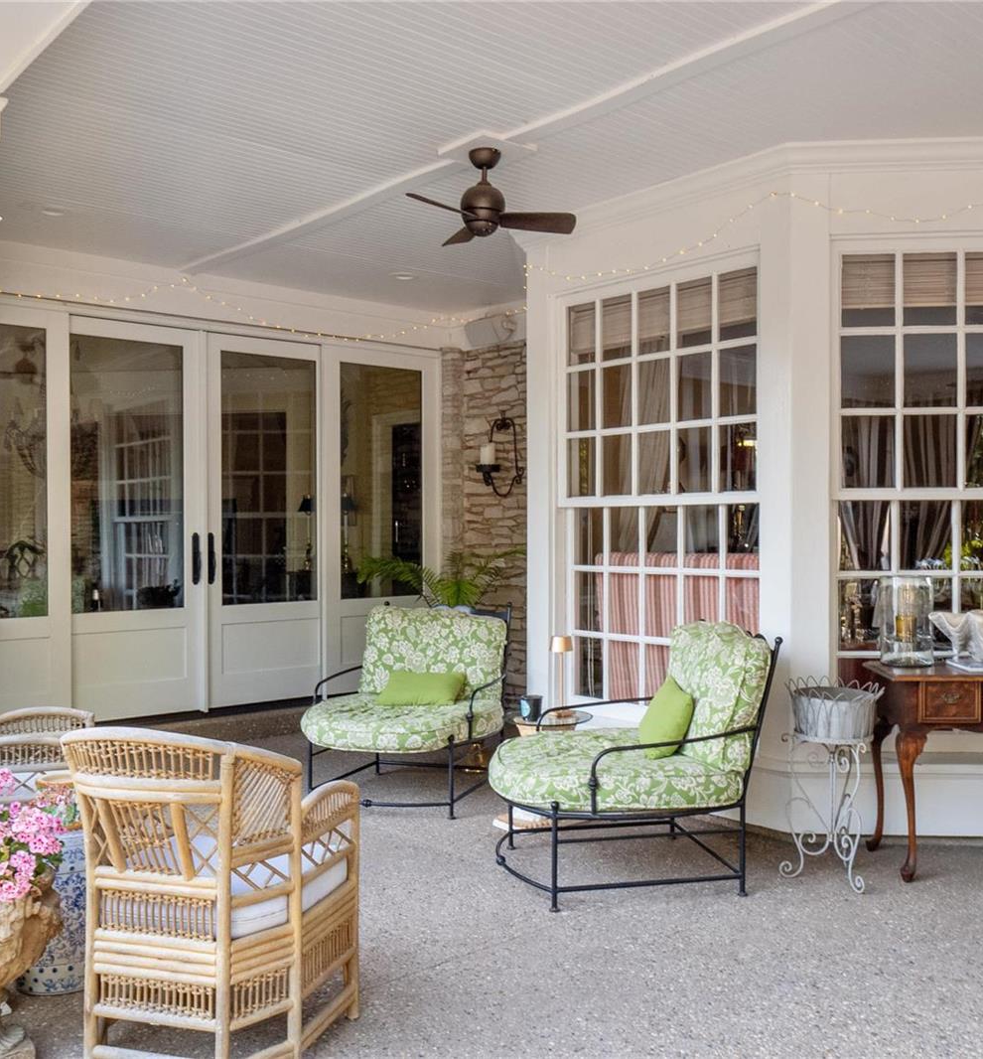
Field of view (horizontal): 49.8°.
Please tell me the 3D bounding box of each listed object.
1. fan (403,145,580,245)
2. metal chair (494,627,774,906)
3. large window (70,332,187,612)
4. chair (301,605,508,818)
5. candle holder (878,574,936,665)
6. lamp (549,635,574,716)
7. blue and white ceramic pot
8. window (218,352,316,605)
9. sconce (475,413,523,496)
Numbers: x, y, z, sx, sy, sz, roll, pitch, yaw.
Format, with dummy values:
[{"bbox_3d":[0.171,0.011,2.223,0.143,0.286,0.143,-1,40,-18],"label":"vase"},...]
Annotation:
[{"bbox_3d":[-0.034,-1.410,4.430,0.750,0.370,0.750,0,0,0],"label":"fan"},{"bbox_3d":[0.495,0.832,4.060,0.960,0.930,0.810,0,0,-12],"label":"metal chair"},{"bbox_3d":[-2.127,-0.319,6.212,0.690,1.600,0.050,0,0,-41],"label":"large window"},{"bbox_3d":[-0.400,0.835,5.230,0.810,0.930,0.960,0,0,20],"label":"chair"},{"bbox_3d":[1.657,0.361,4.220,0.208,0.345,0.208,0,0,3],"label":"candle holder"},{"bbox_3d":[0.318,0.665,4.830,0.108,0.368,0.108,0,0,0],"label":"lamp"},{"bbox_3d":[-1.283,1.079,3.120,0.290,0.445,0.290,0,0,0],"label":"blue and white ceramic pot"},{"bbox_3d":[-1.466,-0.334,7.020,0.720,1.660,0.060,0,0,-41],"label":"window"},{"bbox_3d":[0.002,-0.513,7.435,0.220,0.580,0.350,0,0,-41],"label":"sconce"}]

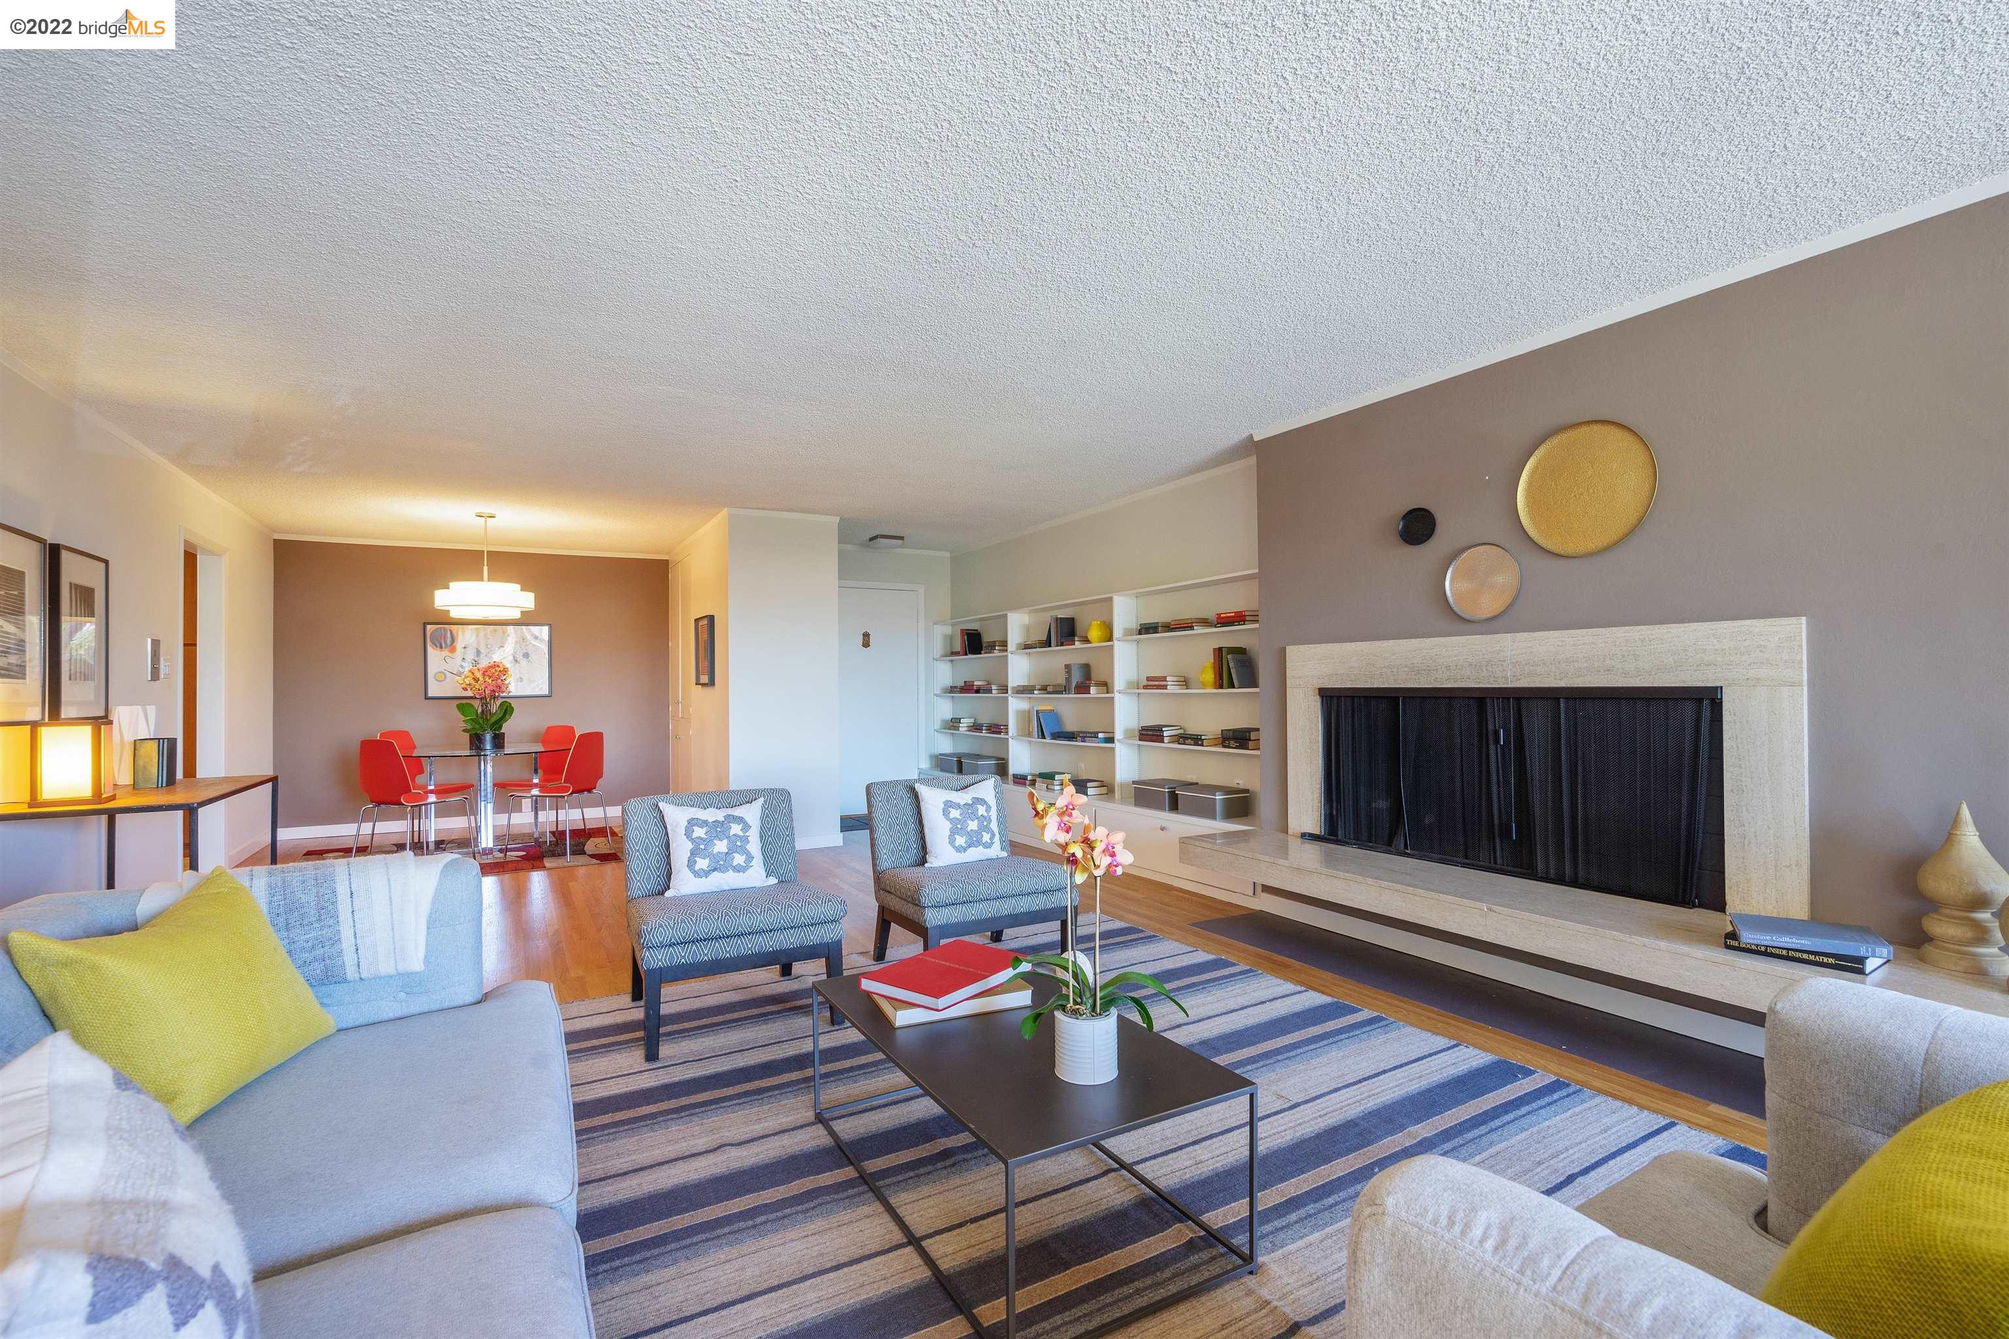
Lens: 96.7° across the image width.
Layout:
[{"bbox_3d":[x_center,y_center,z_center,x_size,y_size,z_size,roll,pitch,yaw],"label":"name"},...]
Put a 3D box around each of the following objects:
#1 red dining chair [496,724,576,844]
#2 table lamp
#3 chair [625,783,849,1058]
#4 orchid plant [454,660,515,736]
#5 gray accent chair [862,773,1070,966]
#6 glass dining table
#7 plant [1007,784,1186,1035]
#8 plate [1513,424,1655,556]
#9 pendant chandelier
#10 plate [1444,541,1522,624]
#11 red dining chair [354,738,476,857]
[{"bbox_3d":[-3.631,0.903,7.023,0.520,0.870,0.540,-1,-1,26],"label":"red dining chair"},{"bbox_3d":[-3.486,0.352,3.350,0.195,0.300,0.170,0,-1,-32],"label":"table lamp"},{"bbox_3d":[-0.994,0.855,3.219,0.645,0.745,0.720,0,-1,-29],"label":"chair"},{"bbox_3d":[-3.725,0.200,6.415,0.360,0.530,0.340,0,-1,-30],"label":"orchid plant"},{"bbox_3d":[-0.153,0.854,3.712,0.650,0.745,0.720,0,-1,-28],"label":"gray accent chair"},{"bbox_3d":[-3.703,0.954,6.418,1.140,0.745,1.140,0,-1,-30],"label":"glass dining table"},{"bbox_3d":[0.196,0.478,1.800,0.340,0.520,0.270,-1,-1,6],"label":"plant"},{"bbox_3d":[2.061,-0.636,3.162,0.035,0.470,0.470,0,-1,-30],"label":"plate"},{"bbox_3d":[-3.732,-0.743,6.425,0.610,0.740,0.610,0,-1,-30],"label":"pendant chandelier"},{"bbox_3d":[1.875,-0.336,3.497,0.030,0.305,0.305,0,-1,-30],"label":"plate"},{"bbox_3d":[-3.979,0.893,6.045,0.520,0.860,0.540,-1,-1,27],"label":"red dining chair"}]

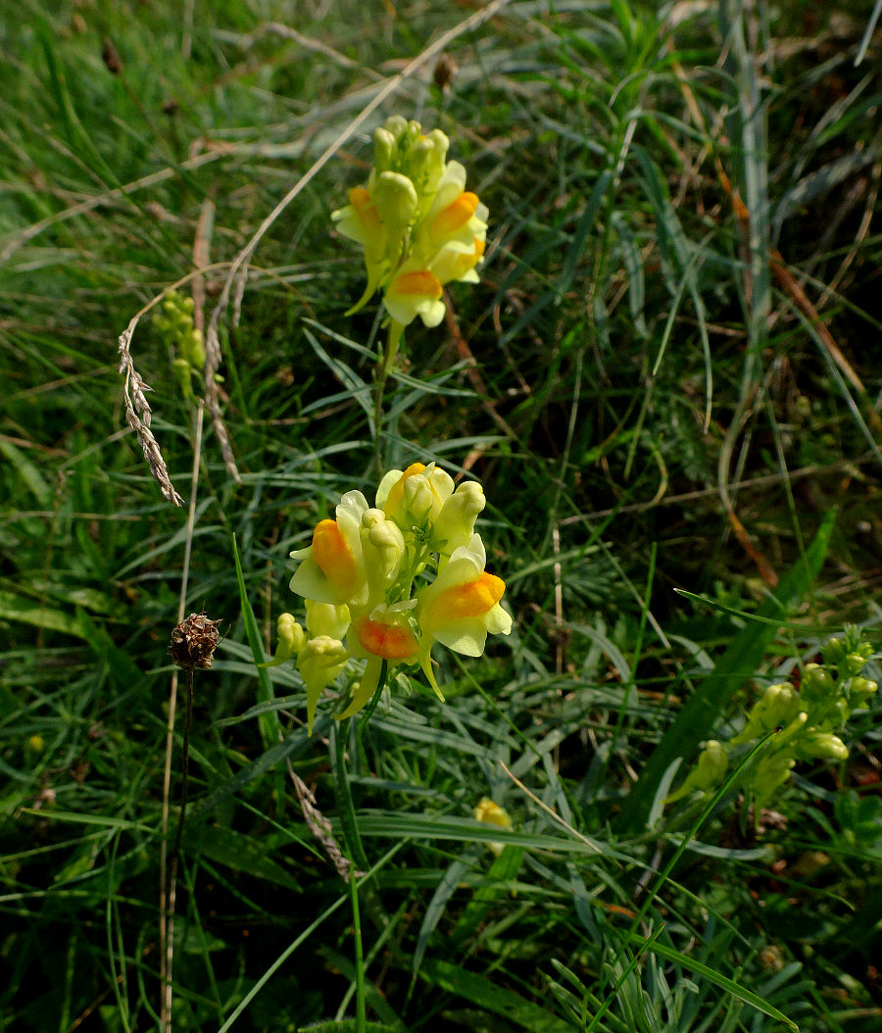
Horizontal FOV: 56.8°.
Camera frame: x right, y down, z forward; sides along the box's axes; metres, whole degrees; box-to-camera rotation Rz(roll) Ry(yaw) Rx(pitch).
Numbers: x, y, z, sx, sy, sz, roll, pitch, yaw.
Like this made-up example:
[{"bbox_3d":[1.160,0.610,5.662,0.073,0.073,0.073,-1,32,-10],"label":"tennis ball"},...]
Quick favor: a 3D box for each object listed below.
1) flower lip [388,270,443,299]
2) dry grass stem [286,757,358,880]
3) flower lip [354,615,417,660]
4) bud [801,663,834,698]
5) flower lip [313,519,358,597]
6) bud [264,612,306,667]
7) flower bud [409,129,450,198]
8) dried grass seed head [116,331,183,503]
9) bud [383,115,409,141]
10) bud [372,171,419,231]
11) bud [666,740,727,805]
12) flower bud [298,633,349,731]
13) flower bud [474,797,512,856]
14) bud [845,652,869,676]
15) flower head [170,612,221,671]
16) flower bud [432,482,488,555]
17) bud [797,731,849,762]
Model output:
[{"bbox_3d":[-0.006,-0.057,0.200,0.013,0.006,0.008,-17,39,-18],"label":"flower lip"},{"bbox_3d":[-0.026,0.065,0.175,0.006,0.029,0.005,-27,15,8],"label":"dry grass stem"},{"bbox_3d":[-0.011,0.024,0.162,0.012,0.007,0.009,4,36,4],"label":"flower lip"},{"bbox_3d":[0.086,0.037,0.186,0.007,0.008,0.007,14,27,-4],"label":"bud"},{"bbox_3d":[-0.019,0.007,0.150,0.008,0.013,0.007,13,37,34],"label":"flower lip"},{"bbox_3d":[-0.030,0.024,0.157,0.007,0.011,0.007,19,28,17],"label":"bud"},{"bbox_3d":[-0.003,-0.086,0.199,0.009,0.017,0.009,-1,29,-11],"label":"flower bud"},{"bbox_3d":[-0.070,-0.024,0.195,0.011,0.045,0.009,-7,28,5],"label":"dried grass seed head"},{"bbox_3d":[-0.011,-0.096,0.202,0.006,0.007,0.006,0,37,0],"label":"bud"},{"bbox_3d":[-0.011,-0.077,0.199,0.011,0.015,0.010,3,30,5],"label":"bud"},{"bbox_3d":[0.058,0.058,0.186,0.009,0.018,0.009,41,18,-11],"label":"bud"},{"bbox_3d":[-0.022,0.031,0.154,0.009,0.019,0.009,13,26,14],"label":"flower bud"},{"bbox_3d":[0.016,0.095,0.250,0.011,0.017,0.011,-7,30,6],"label":"flower bud"},{"bbox_3d":[0.116,0.041,0.228,0.006,0.007,0.006,19,40,-16],"label":"bud"},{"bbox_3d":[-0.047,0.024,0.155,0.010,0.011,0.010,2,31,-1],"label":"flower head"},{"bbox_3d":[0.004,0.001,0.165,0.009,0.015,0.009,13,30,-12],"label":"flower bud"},{"bbox_3d":[0.103,0.062,0.220,0.014,0.007,0.007,12,44,15],"label":"bud"}]

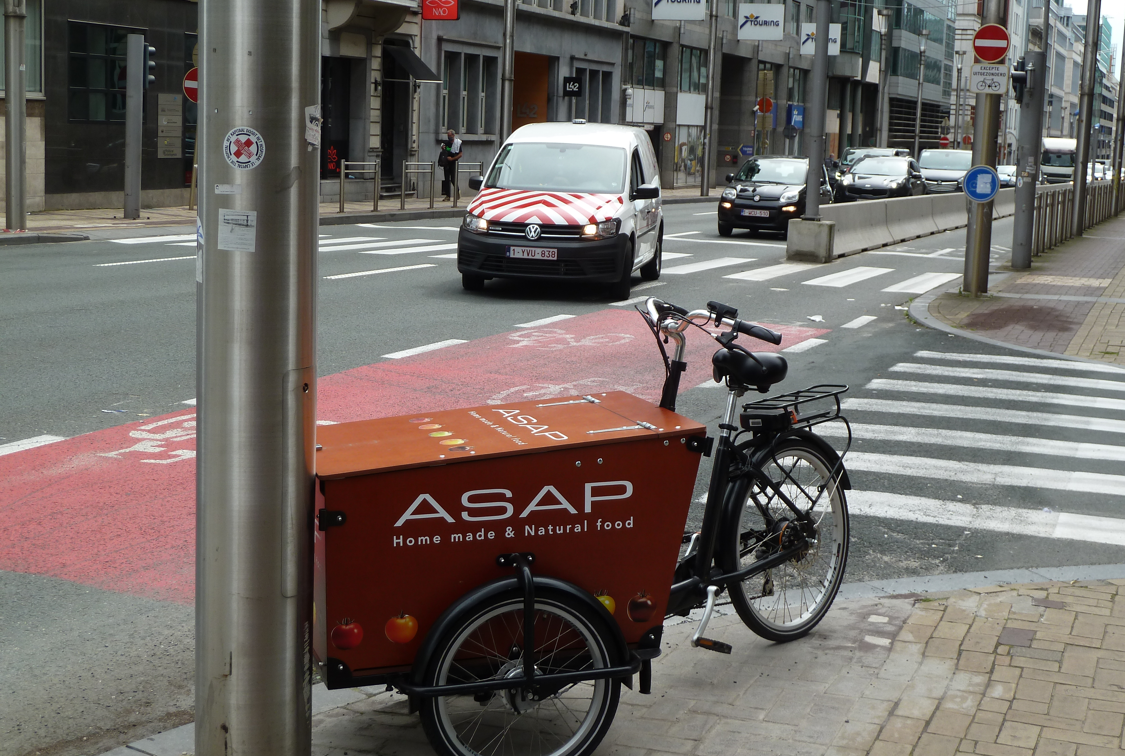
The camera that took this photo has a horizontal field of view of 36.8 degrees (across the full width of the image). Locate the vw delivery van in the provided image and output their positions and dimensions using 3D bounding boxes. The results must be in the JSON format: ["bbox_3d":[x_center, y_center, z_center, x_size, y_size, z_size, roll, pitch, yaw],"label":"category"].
[{"bbox_3d":[0.100,-1.950,18.680,1.870,1.840,4.420,3,8,10],"label":"vw delivery van"}]

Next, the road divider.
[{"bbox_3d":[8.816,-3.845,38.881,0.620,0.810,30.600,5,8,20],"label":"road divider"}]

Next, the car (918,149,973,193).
[{"bbox_3d":[12.046,-6.164,52.535,1.950,1.960,5.000,5,8,20],"label":"car"}]

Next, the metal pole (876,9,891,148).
[{"bbox_3d":[15.007,-13.112,79.441,0.600,8.150,0.600,5,8,20],"label":"metal pole"}]

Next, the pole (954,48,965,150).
[{"bbox_3d":[26.217,-17.269,112.182,0.600,8.660,0.600,5,8,20],"label":"pole"}]

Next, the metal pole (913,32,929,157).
[{"bbox_3d":[20.247,-15.283,95.921,0.600,8.660,0.600,5,8,20],"label":"metal pole"}]

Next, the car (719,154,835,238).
[{"bbox_3d":[4.070,-3.460,31.900,1.700,1.540,3.650,5,8,19],"label":"car"}]

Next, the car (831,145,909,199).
[{"bbox_3d":[10.625,-6.896,57.644,1.930,1.920,5.100,5,8,20],"label":"car"}]

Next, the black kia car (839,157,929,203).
[{"bbox_3d":[8.115,-4.828,42.820,1.860,1.640,4.480,5,8,20],"label":"black kia car"}]

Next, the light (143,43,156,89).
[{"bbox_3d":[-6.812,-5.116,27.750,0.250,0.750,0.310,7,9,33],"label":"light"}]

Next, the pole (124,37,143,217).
[{"bbox_3d":[-6.924,-4.052,27.321,0.268,2.946,0.268,0,8,-14],"label":"pole"}]

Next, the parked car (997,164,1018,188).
[{"bbox_3d":[19.800,-8.810,75.000,1.800,1.500,4.300,5,8,20],"label":"parked car"}]

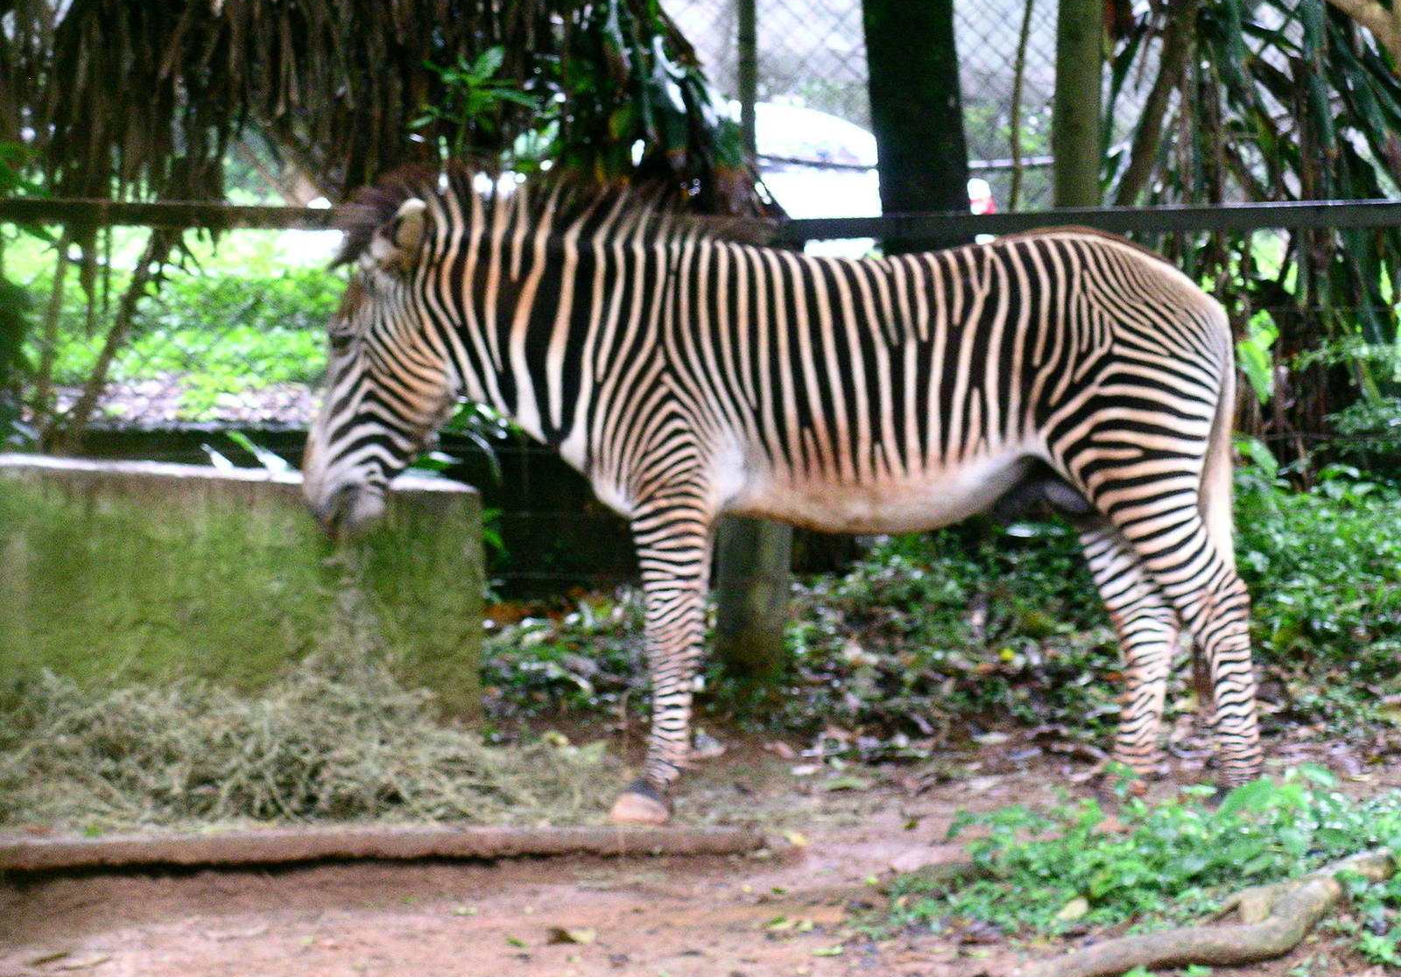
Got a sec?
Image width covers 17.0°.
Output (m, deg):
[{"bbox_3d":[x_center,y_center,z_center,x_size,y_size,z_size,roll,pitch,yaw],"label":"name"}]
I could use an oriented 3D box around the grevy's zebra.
[{"bbox_3d":[0.192,0.019,10.950,2.230,1.510,0.520,0,5,0],"label":"grevy's zebra"}]

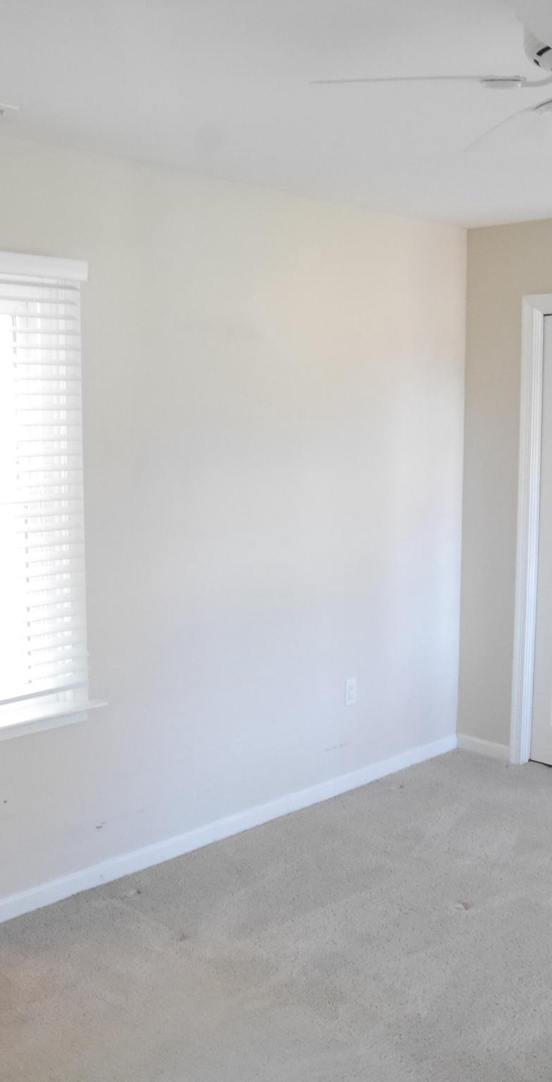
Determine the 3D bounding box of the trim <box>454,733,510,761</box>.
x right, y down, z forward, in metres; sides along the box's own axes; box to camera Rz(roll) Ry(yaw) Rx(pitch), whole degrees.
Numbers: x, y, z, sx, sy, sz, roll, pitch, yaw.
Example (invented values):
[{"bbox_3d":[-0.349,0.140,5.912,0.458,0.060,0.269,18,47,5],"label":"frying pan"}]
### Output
[{"bbox_3d":[0.971,0.979,4.716,0.297,0.075,0.016,7,10,44],"label":"trim"}]

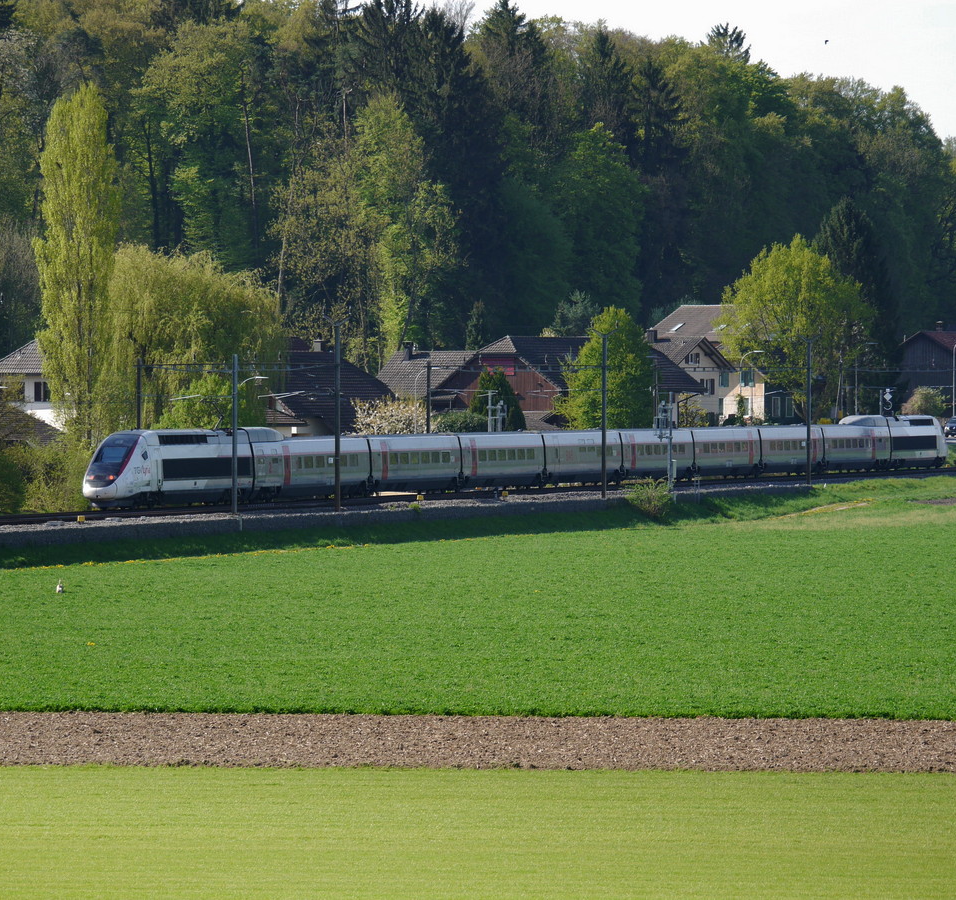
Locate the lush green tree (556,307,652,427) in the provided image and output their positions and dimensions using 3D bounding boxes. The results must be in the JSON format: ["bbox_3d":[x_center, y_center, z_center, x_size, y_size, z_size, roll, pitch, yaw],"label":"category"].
[{"bbox_3d":[8.988,-4.512,532.000,6.900,11.400,6.700,0,1,0],"label":"lush green tree"}]

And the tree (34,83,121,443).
[{"bbox_3d":[-23.801,-9.509,445.000,5.111,24.425,5.200,0,1,0],"label":"tree"}]

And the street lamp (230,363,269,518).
[{"bbox_3d":[-12.115,-0.504,397.000,1.950,8.271,0.500,0,1,0],"label":"street lamp"}]

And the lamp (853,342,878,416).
[{"bbox_3d":[31.274,-4.623,602.000,1.850,8.000,0.350,0,1,16],"label":"lamp"}]

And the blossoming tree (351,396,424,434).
[{"bbox_3d":[-5.838,-0.484,483.000,4.900,6.000,4.800,0,1,0],"label":"blossoming tree"}]

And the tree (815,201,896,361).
[{"bbox_3d":[32.422,-12.066,650.000,7.813,19.879,7.600,0,1,0],"label":"tree"}]

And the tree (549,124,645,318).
[{"bbox_3d":[10.603,-17.001,670.000,8.590,24.248,8.700,0,1,0],"label":"tree"}]

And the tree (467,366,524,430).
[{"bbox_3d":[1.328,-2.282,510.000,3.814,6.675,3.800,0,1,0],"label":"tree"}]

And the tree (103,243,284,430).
[{"bbox_3d":[-17.364,-4.760,457.000,11.108,15.685,11.000,0,1,0],"label":"tree"}]

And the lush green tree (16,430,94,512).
[{"bbox_3d":[-22.017,1.286,393.000,4.200,4.500,4.000,0,1,0],"label":"lush green tree"}]

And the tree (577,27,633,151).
[{"bbox_3d":[10.981,-23.742,650.000,6.200,25.000,6.200,0,1,0],"label":"tree"}]

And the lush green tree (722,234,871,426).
[{"bbox_3d":[25.356,-9.064,598.000,12.299,16.292,12.000,0,1,0],"label":"lush green tree"}]

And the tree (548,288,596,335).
[{"bbox_3d":[7.067,-6.245,560.000,4.600,11.500,4.600,0,1,0],"label":"tree"}]

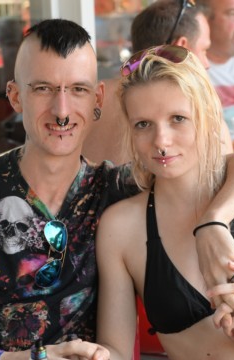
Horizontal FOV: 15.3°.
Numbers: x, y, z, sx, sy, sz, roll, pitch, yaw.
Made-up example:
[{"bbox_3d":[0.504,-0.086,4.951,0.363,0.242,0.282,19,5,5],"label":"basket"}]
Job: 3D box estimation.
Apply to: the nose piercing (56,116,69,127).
[{"bbox_3d":[-0.097,-0.106,1.540,0.022,0.021,0.005,2,-7,-12],"label":"nose piercing"}]

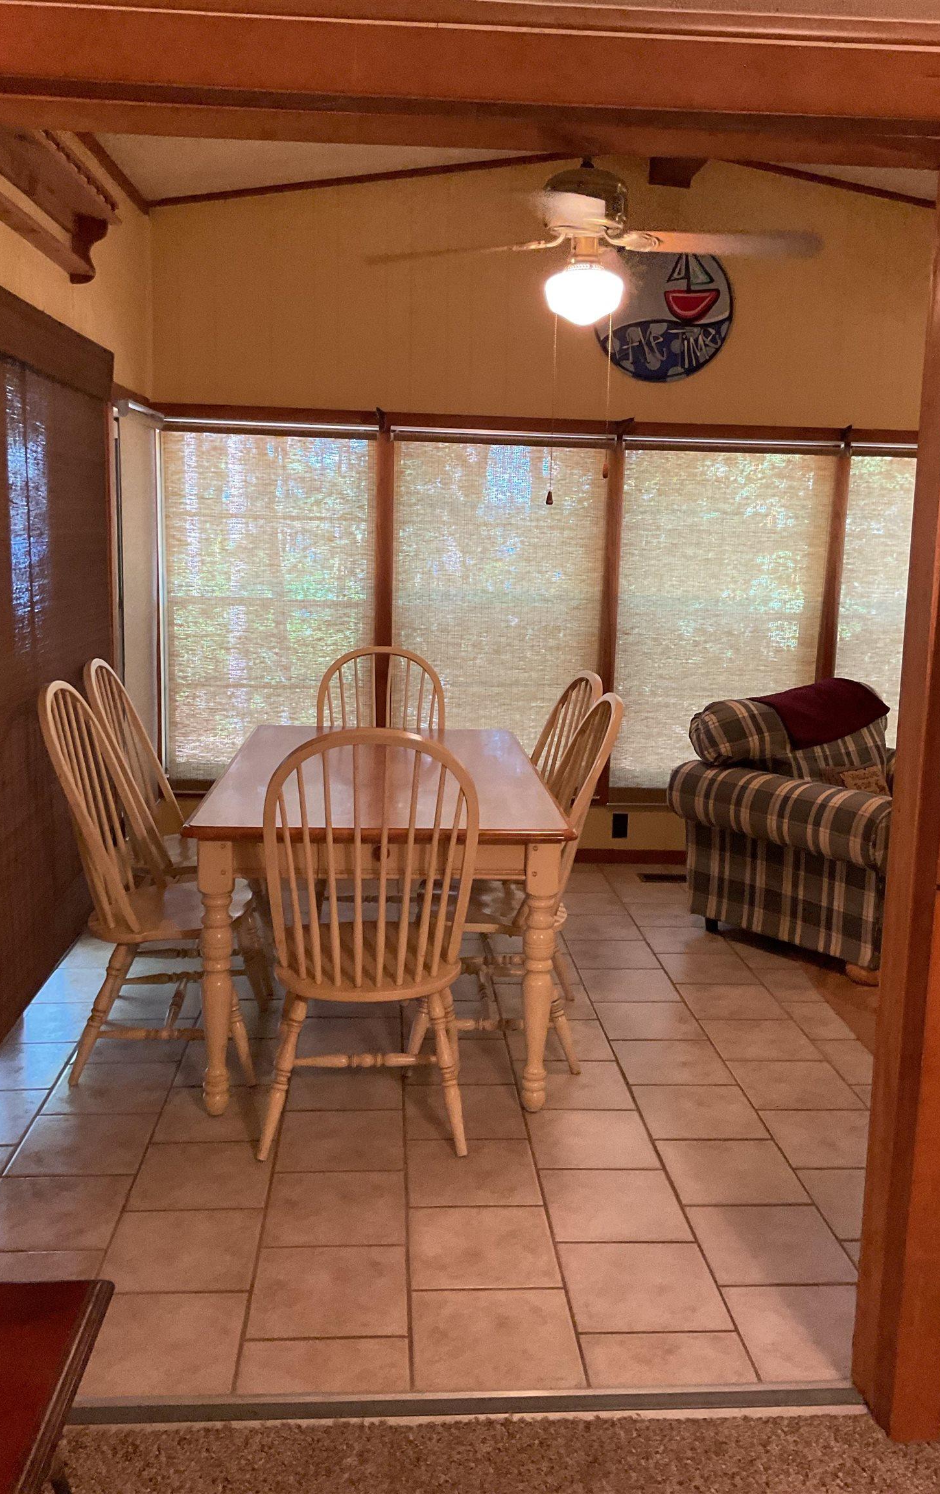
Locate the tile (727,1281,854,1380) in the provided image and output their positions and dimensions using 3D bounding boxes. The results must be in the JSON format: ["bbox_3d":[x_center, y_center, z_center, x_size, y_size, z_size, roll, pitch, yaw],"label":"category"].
[{"bbox_3d":[0.662,1.118,2.381,0.303,0.012,0.303,1,10,-4],"label":"tile"}]

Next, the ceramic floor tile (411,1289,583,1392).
[{"bbox_3d":[0.046,1.117,2.362,0.304,0.010,0.293,1,10,-4],"label":"ceramic floor tile"}]

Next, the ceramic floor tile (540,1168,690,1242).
[{"bbox_3d":[0.326,1.044,2.846,0.304,0.010,0.306,1,10,-4],"label":"ceramic floor tile"}]

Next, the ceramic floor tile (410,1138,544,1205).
[{"bbox_3d":[0.005,1.012,2.969,0.304,0.010,0.304,1,10,-4],"label":"ceramic floor tile"}]

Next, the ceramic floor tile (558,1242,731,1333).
[{"bbox_3d":[0.348,1.094,2.535,0.304,0.010,0.304,1,10,-4],"label":"ceramic floor tile"}]

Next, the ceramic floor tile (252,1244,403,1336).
[{"bbox_3d":[-0.276,1.087,2.495,0.304,0.010,0.306,1,10,-4],"label":"ceramic floor tile"}]

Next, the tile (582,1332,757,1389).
[{"bbox_3d":[0.354,1.105,2.246,0.296,0.010,0.143,1,10,-4],"label":"tile"}]

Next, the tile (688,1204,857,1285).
[{"bbox_3d":[0.642,1.067,2.682,0.303,0.012,0.303,1,10,-4],"label":"tile"}]

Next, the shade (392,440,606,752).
[{"bbox_3d":[0.135,-0.600,5.545,0.960,1.520,0.060,1,10,-4],"label":"shade"}]

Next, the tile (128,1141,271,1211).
[{"bbox_3d":[-0.603,0.979,2.853,0.298,0.010,0.298,1,10,-4],"label":"tile"}]

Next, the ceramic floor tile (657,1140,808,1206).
[{"bbox_3d":[0.610,0.996,2.935,0.298,0.010,0.298,1,10,-4],"label":"ceramic floor tile"}]

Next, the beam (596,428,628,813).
[{"bbox_3d":[0.623,-0.576,5.630,0.080,1.694,0.030,1,10,-4],"label":"beam"}]

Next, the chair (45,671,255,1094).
[{"bbox_3d":[-0.847,0.339,3.459,0.565,1.040,0.502,1,10,-4],"label":"chair"}]

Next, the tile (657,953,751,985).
[{"bbox_3d":[0.837,0.788,4.375,0.303,0.012,0.303,1,10,-4],"label":"tile"}]

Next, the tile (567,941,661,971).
[{"bbox_3d":[0.507,0.742,4.445,0.298,0.010,0.298,1,10,-4],"label":"tile"}]

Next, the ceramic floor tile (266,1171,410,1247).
[{"bbox_3d":[-0.296,1.034,2.802,0.304,0.010,0.304,1,10,-4],"label":"ceramic floor tile"}]

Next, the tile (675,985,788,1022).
[{"bbox_3d":[0.858,0.838,4.093,0.304,0.010,0.304,1,10,-4],"label":"tile"}]

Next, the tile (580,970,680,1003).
[{"bbox_3d":[0.539,0.809,4.202,0.303,0.012,0.303,1,10,-4],"label":"tile"}]

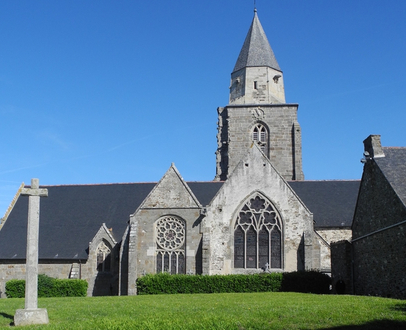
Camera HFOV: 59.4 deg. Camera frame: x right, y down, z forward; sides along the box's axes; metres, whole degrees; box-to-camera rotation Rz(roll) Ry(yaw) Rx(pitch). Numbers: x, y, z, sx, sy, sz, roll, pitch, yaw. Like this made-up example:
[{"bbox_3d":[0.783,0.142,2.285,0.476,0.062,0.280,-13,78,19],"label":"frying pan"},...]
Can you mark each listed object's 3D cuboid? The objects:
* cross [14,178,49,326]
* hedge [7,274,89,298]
[{"bbox_3d":[-3.950,1.957,8.302,0.730,3.200,0.600,-1,-11,6],"label":"cross"},{"bbox_3d":[-9.500,7.421,21.849,4.880,1.300,1.100,-1,-11,3],"label":"hedge"}]

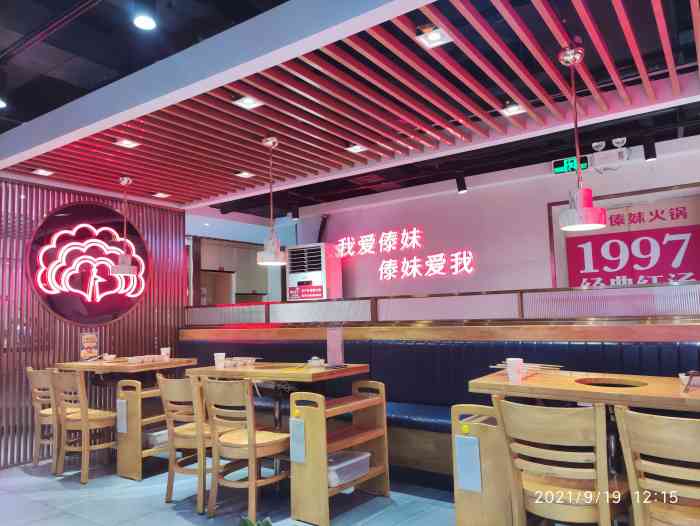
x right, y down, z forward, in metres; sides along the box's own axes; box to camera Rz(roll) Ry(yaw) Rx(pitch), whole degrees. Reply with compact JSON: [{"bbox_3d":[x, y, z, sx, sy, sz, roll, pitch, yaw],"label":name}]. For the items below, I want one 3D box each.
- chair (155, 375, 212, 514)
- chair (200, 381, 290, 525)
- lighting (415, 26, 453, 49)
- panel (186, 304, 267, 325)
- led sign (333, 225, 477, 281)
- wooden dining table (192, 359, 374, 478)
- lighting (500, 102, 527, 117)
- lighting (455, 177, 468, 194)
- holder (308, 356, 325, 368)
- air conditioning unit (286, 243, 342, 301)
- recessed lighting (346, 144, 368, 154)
[{"bbox_3d":[-0.937,1.097,3.329,0.391,0.793,0.431,-5,-7,35],"label":"chair"},{"bbox_3d":[-0.543,1.036,3.049,0.410,0.786,0.480,-5,-7,35],"label":"chair"},{"bbox_3d":[0.363,-0.988,2.279,0.127,0.045,0.126,-5,-7,35],"label":"lighting"},{"bbox_3d":[-1.270,0.527,5.337,1.170,0.187,0.035,-5,-7,35],"label":"panel"},{"bbox_3d":[0.556,-0.093,6.076,1.791,0.599,0.050,-5,-7,35],"label":"led sign"},{"bbox_3d":[-0.474,1.077,3.464,1.020,0.781,0.620,-5,-7,35],"label":"wooden dining table"},{"bbox_3d":[0.996,-0.935,3.204,0.125,0.039,0.125,-5,-7,35],"label":"lighting"},{"bbox_3d":[0.888,-0.645,4.236,0.075,0.134,0.075,-5,-7,35],"label":"lighting"},{"bbox_3d":[-0.215,0.632,3.355,0.105,0.069,0.090,-5,-7,35],"label":"holder"},{"bbox_3d":[-0.387,0.776,6.174,0.571,1.930,0.330,-5,-7,35],"label":"air conditioning unit"},{"bbox_3d":[0.051,-0.833,3.800,0.129,0.040,0.129,-5,-7,35],"label":"recessed lighting"}]

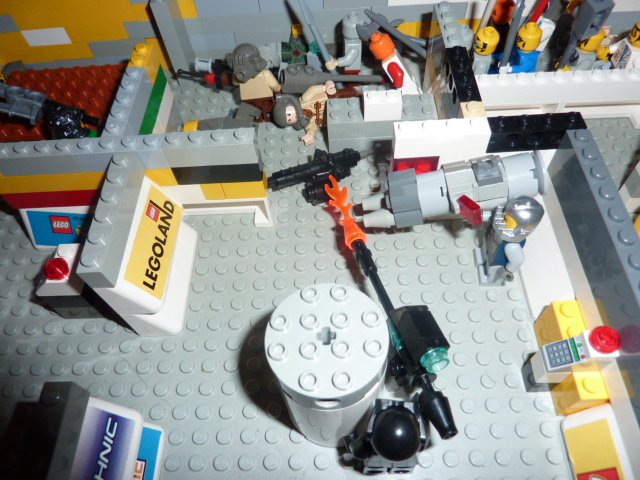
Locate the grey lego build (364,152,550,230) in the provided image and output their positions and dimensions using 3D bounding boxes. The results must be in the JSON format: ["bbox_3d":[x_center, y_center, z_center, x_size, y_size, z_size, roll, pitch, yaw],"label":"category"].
[{"bbox_3d":[0.054,-0.021,0.185,0.079,0.023,0.023,-11,56,-3],"label":"grey lego build"}]

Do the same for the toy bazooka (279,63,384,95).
[{"bbox_3d":[0.006,-0.080,0.229,0.054,0.015,0.014,1,56,6],"label":"toy bazooka"}]

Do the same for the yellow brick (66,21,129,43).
[{"bbox_3d":[-0.112,-0.107,0.235,0.032,0.010,0.008,-2,56,3],"label":"yellow brick"}]

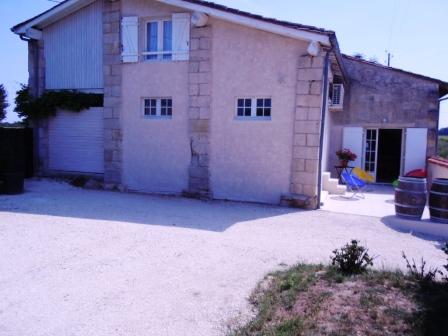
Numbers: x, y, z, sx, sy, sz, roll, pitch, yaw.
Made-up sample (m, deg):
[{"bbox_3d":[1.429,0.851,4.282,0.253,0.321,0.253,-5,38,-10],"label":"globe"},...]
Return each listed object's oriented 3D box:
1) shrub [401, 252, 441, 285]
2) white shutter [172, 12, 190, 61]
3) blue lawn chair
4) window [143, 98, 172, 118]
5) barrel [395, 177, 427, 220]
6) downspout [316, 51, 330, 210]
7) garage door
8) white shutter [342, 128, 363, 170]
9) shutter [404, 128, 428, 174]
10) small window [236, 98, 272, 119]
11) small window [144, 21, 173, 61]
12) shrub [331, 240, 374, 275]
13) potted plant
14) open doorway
[{"bbox_3d":[2.400,1.214,4.726,0.434,0.391,0.369,3,6,20],"label":"shrub"},{"bbox_3d":[-1.194,-3.652,10.848,0.537,1.282,0.050,3,6,20],"label":"white shutter"},{"bbox_3d":[4.032,0.506,12.045,0.700,0.740,0.640,5,7,32],"label":"blue lawn chair"},{"bbox_3d":[-1.918,-1.758,11.399,0.963,0.608,0.120,3,6,20],"label":"window"},{"bbox_3d":[4.379,0.704,9.107,0.680,0.930,0.680,3,6,20],"label":"barrel"},{"bbox_3d":[2.499,-0.891,9.725,0.110,3.909,0.110,3,6,20],"label":"downspout"},{"bbox_3d":[-4.949,-0.963,13.027,2.400,2.120,0.100,4,6,22],"label":"garage door"},{"bbox_3d":[5.101,-0.523,15.377,0.730,2.120,0.050,4,6,22],"label":"white shutter"},{"bbox_3d":[7.206,-0.438,14.521,0.730,2.120,0.050,4,6,22],"label":"shutter"},{"bbox_3d":[0.846,-1.623,10.559,1.000,0.560,0.090,4,6,22],"label":"small window"},{"bbox_3d":[-1.913,-3.786,11.549,1.020,1.200,0.090,4,6,22],"label":"small window"},{"bbox_3d":[1.640,1.147,4.991,0.522,0.439,0.496,3,6,20],"label":"shrub"},{"bbox_3d":[4.506,-0.367,14.260,0.721,0.676,0.649,3,6,20],"label":"potted plant"},{"bbox_3d":[6.439,-0.453,15.107,0.900,2.115,0.150,3,6,20],"label":"open doorway"}]

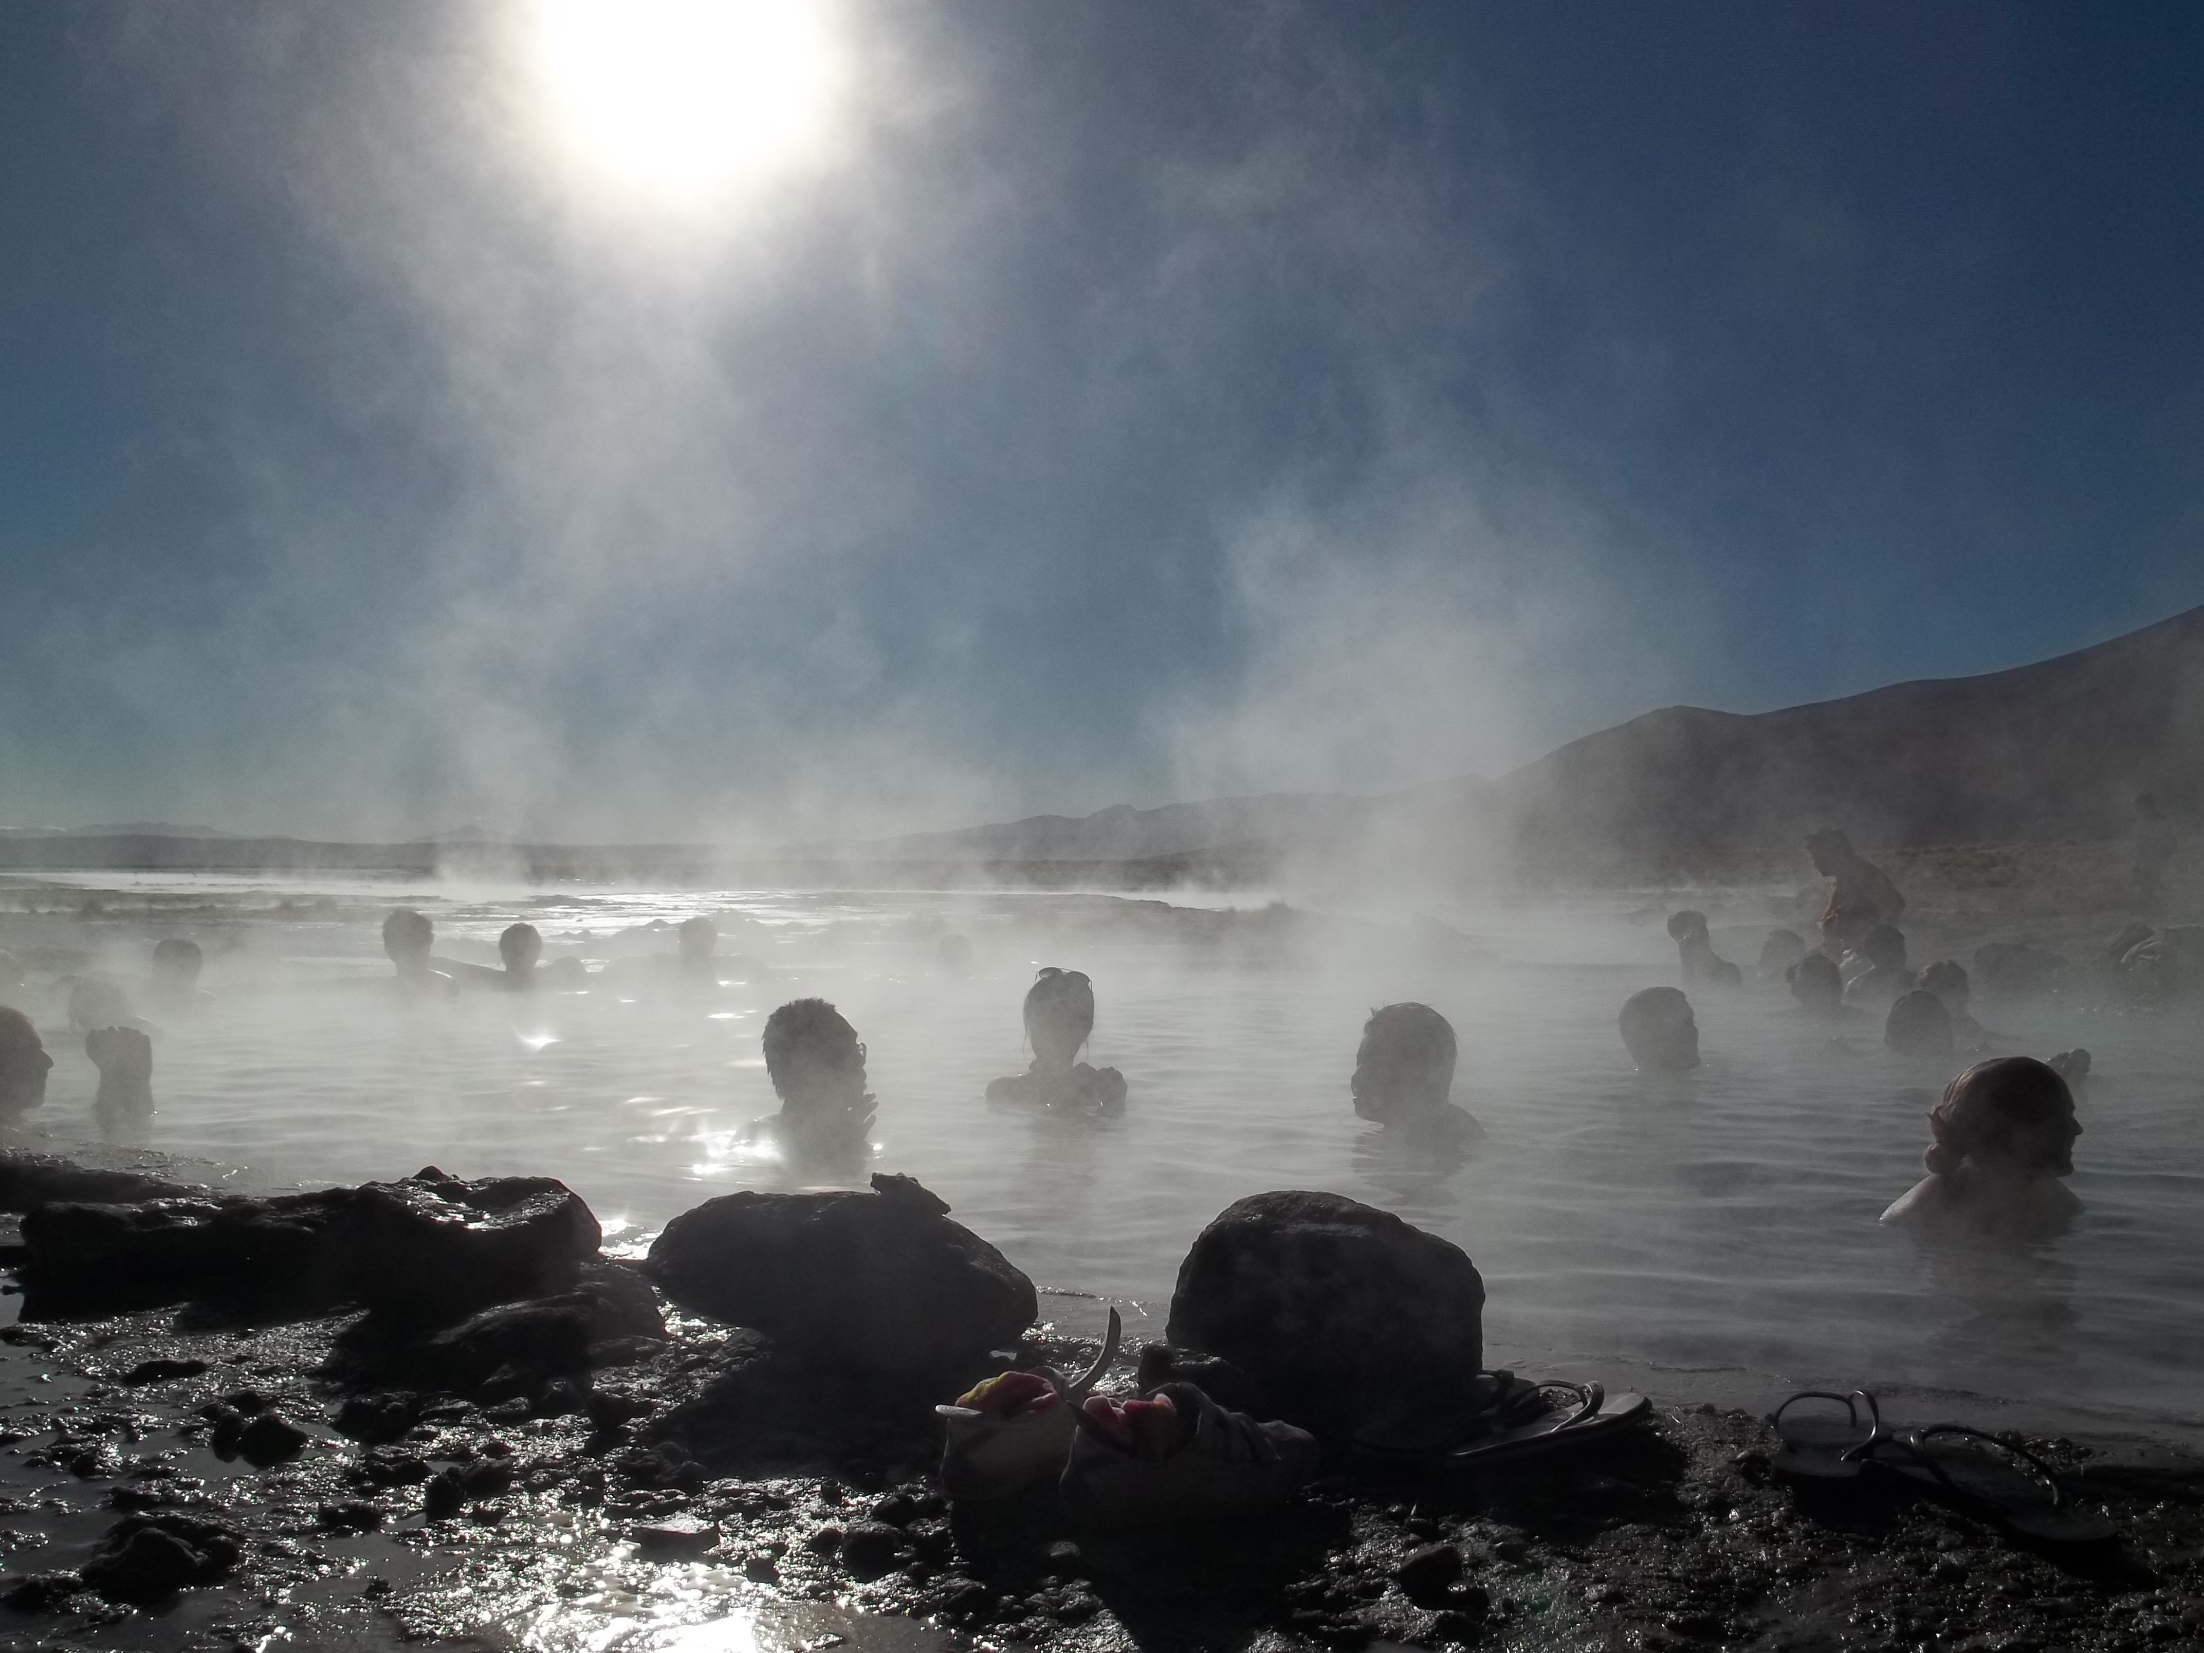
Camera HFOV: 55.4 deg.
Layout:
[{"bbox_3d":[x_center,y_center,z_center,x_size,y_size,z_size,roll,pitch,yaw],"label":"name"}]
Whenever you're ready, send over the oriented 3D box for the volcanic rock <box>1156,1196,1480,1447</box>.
[{"bbox_3d":[0.249,0.537,2.380,0.350,0.245,0.270,0,0,0],"label":"volcanic rock"}]

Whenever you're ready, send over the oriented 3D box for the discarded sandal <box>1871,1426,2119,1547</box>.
[{"bbox_3d":[0.828,0.607,1.975,0.100,0.060,0.265,0,0,-13],"label":"discarded sandal"}]

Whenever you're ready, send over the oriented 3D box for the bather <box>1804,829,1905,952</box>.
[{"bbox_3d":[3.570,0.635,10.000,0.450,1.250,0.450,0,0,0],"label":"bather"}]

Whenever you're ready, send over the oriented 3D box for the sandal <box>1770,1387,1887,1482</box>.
[{"bbox_3d":[0.735,0.599,2.110,0.102,0.062,0.250,0,0,21],"label":"sandal"}]

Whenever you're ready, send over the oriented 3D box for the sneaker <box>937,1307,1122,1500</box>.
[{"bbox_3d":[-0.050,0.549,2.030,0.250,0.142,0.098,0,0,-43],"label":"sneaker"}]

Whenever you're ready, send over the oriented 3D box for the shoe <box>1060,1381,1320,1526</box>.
[{"bbox_3d":[0.085,0.595,2.040,0.265,0.115,0.100,0,0,-23],"label":"shoe"}]

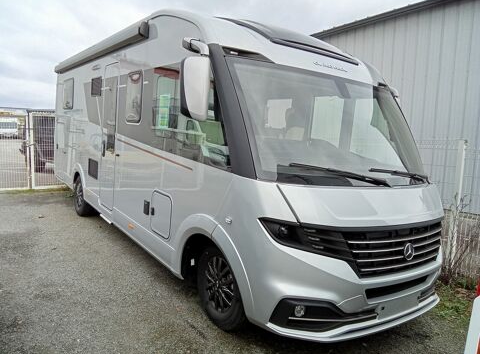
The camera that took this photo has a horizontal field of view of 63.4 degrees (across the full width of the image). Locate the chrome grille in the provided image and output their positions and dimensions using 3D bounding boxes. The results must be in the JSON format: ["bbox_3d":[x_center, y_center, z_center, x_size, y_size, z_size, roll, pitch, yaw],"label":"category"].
[{"bbox_3d":[1.111,0.491,2.822,1.500,0.370,0.250,0,8,-34],"label":"chrome grille"}]

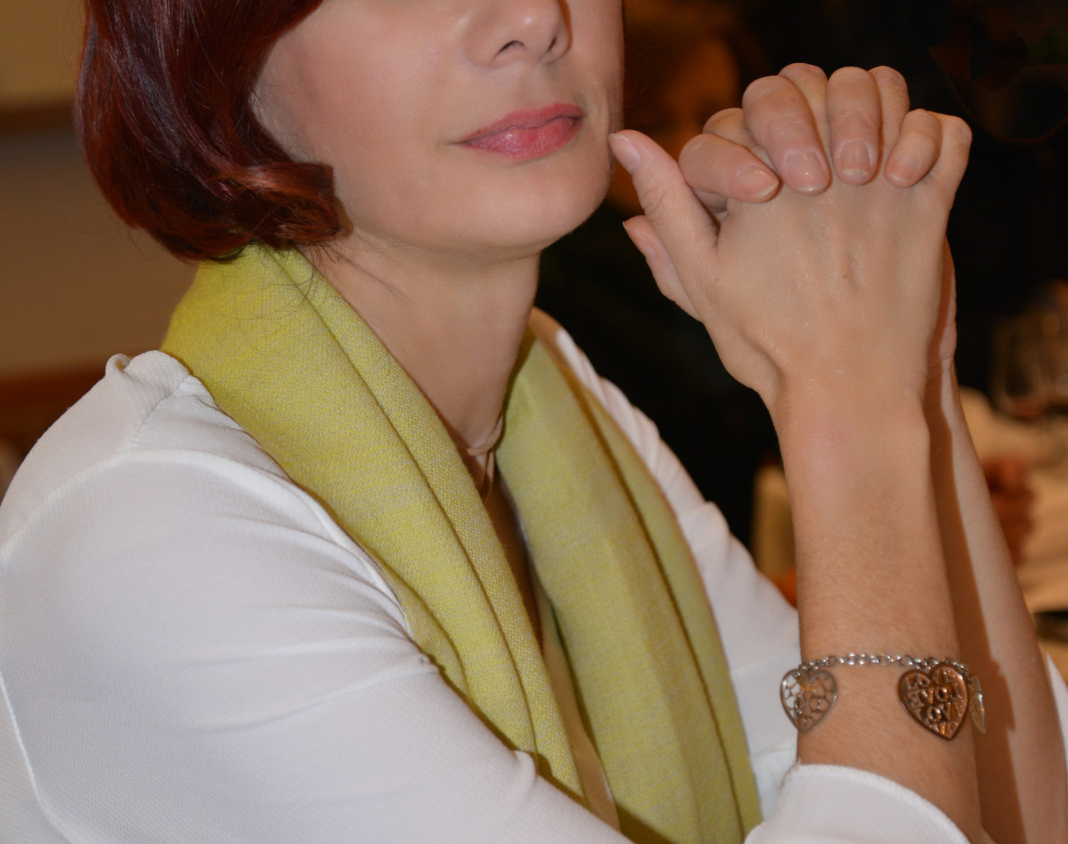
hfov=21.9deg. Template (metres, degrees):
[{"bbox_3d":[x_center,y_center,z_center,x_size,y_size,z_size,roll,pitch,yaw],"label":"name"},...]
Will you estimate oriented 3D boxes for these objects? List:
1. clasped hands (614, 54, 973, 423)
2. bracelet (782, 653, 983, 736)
[{"bbox_3d":[0.084,-0.058,0.900,0.116,0.114,0.090,-1,3,9],"label":"clasped hands"},{"bbox_3d":[0.111,0.086,0.875,0.064,0.027,0.056,-2,-2,6],"label":"bracelet"}]

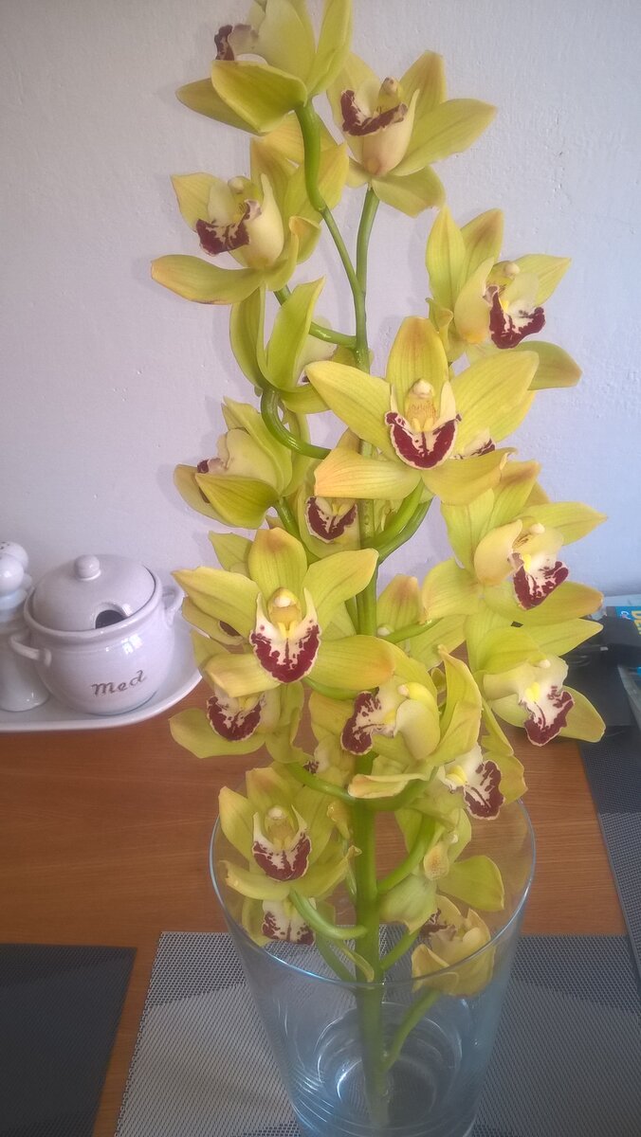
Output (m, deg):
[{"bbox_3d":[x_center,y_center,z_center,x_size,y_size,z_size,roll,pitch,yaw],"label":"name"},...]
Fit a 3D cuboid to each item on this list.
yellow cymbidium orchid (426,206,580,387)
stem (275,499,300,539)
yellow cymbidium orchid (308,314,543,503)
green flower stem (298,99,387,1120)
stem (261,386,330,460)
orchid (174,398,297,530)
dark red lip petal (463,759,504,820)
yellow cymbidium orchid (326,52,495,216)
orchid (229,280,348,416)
[{"bbox_3d":[0.077,-0.116,0.385,0.066,0.070,0.046,-7,17,-33],"label":"yellow cymbidium orchid"},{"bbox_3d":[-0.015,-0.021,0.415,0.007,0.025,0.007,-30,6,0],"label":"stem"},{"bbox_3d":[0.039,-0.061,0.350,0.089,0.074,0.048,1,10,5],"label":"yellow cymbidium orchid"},{"bbox_3d":[0.024,0.100,0.474,0.037,0.605,0.030,-3,27,2],"label":"green flower stem"},{"bbox_3d":[-0.009,-0.061,0.377,0.018,0.050,0.016,-31,49,16],"label":"stem"},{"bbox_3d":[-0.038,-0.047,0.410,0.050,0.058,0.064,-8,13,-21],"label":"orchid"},{"bbox_3d":[0.088,0.119,0.489,0.016,0.026,0.026,19,41,42],"label":"dark red lip petal"},{"bbox_3d":[0.033,-0.157,0.328,0.062,0.056,0.044,27,12,22],"label":"yellow cymbidium orchid"},{"bbox_3d":[-0.012,-0.089,0.364,0.044,0.057,0.056,-45,46,-14],"label":"orchid"}]

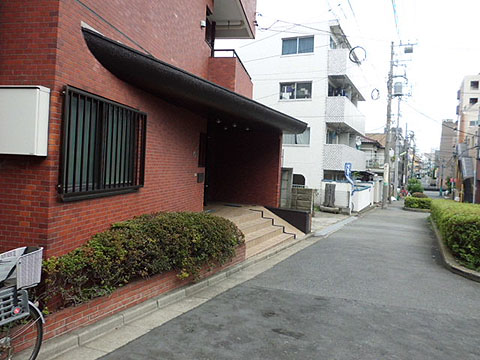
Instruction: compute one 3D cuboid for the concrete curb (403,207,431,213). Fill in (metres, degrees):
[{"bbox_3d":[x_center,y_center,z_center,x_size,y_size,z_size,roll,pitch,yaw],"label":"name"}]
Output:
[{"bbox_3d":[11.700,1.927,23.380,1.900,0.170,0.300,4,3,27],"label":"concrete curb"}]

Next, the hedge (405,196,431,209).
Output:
[{"bbox_3d":[12.250,1.651,24.460,1.900,0.650,2.000,4,3,27],"label":"hedge"}]

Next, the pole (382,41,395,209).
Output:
[{"bbox_3d":[10.238,-3.744,24.800,0.360,11.360,0.360,3,2,27],"label":"pole"}]

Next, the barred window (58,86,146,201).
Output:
[{"bbox_3d":[-1.598,-0.390,4.471,0.140,1.140,1.750,3,3,11],"label":"barred window"}]

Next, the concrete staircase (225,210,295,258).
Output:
[{"bbox_3d":[0.290,1.225,8.330,1.100,0.640,2.900,4,3,27],"label":"concrete staircase"}]

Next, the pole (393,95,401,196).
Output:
[{"bbox_3d":[17.847,-3.605,40.800,0.340,11.500,0.340,3,2,27],"label":"pole"}]

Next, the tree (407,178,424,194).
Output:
[{"bbox_3d":[19.960,0.796,41.000,1.950,2.000,1.950,4,3,26],"label":"tree"}]

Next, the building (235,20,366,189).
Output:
[{"bbox_3d":[4.080,-3.941,26.100,8.500,10.800,8.400,4,3,27],"label":"building"}]

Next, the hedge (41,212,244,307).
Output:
[{"bbox_3d":[-1.166,0.985,5.182,1.280,0.570,4.040,4,3,23],"label":"hedge"}]

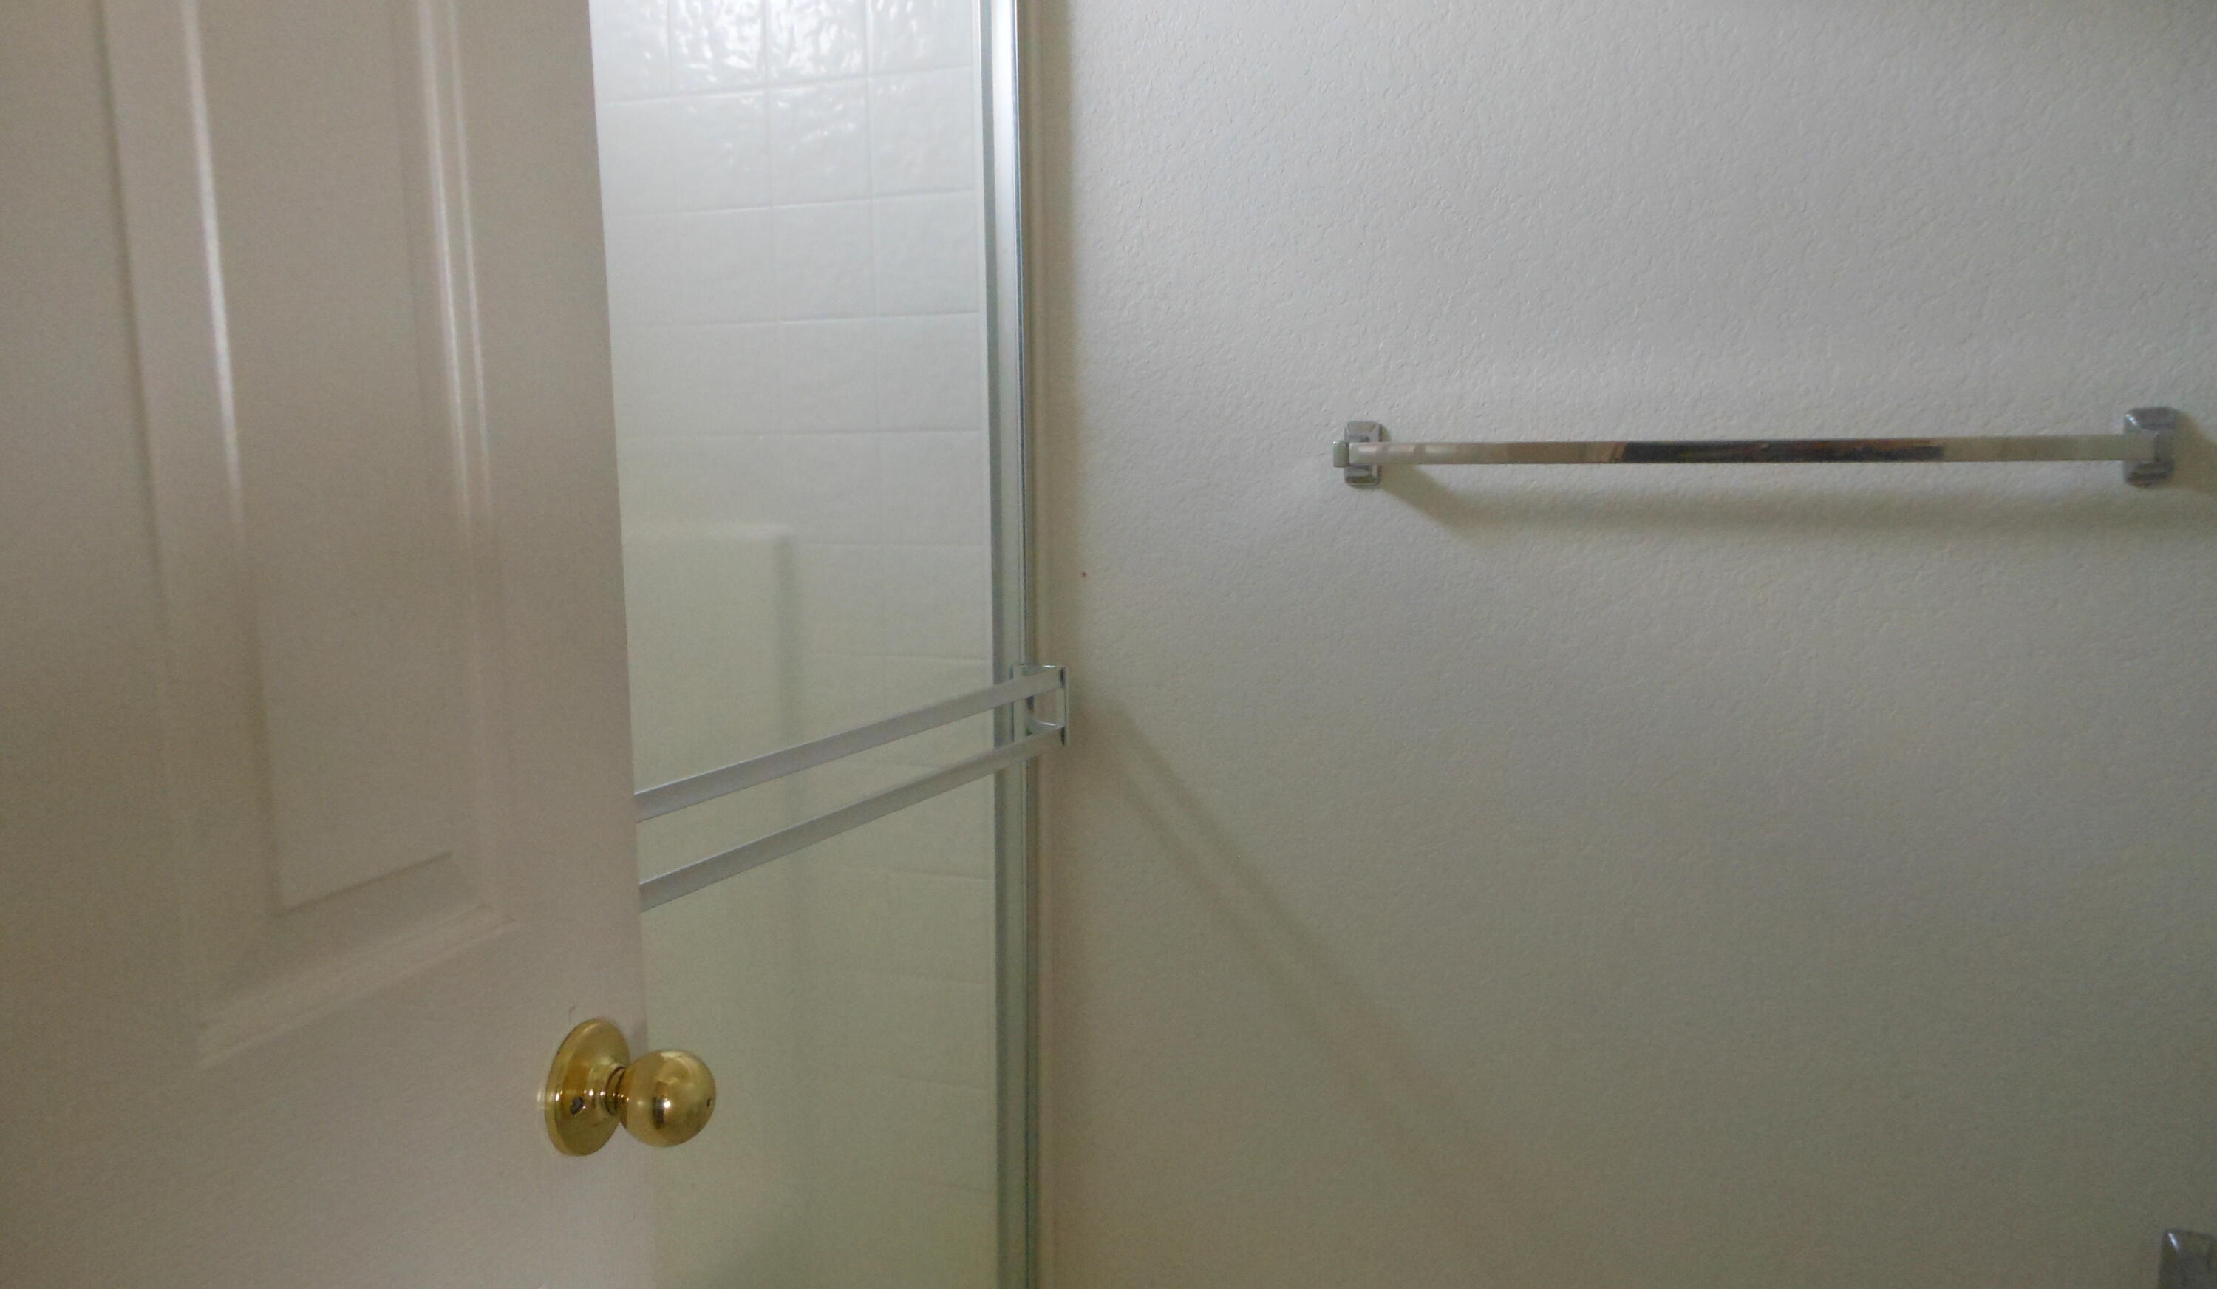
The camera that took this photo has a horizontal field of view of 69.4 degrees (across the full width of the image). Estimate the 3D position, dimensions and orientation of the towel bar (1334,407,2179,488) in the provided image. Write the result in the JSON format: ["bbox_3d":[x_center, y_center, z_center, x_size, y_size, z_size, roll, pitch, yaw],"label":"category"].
[{"bbox_3d":[0.503,-0.158,1.319,0.650,0.059,0.072,3,8,23],"label":"towel bar"}]

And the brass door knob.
[{"bbox_3d":[-0.237,0.231,0.822,0.069,0.071,0.071,2,7,17],"label":"brass door knob"}]

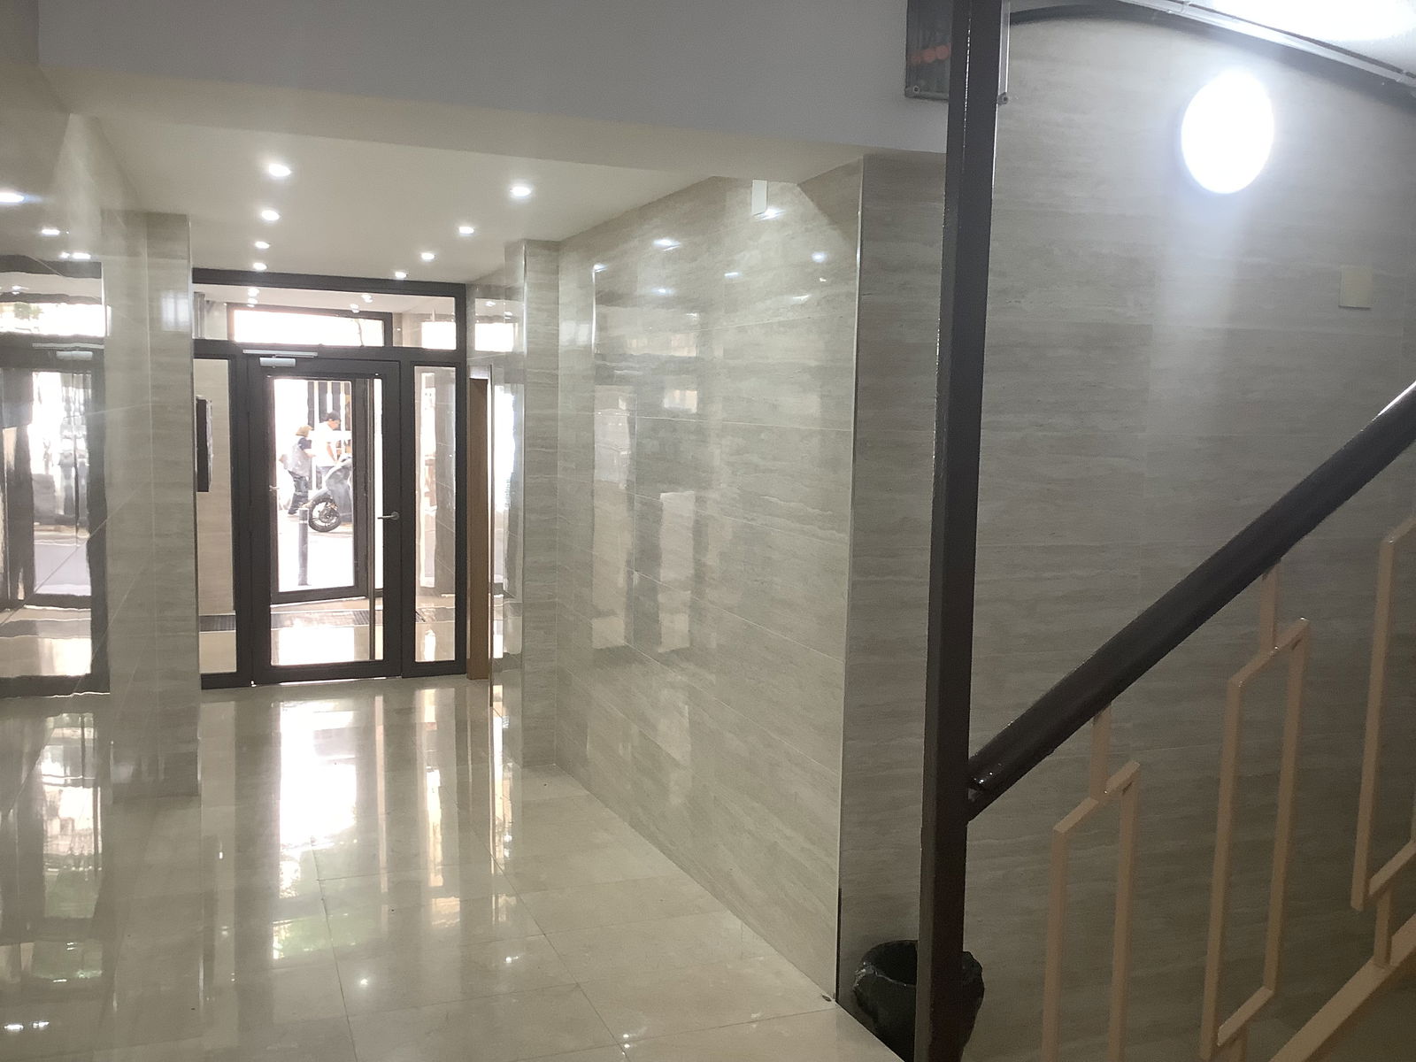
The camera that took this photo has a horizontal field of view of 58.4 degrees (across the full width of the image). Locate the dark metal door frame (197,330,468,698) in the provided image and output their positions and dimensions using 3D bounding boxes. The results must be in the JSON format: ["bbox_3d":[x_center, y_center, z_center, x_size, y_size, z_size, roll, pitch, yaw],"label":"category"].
[{"bbox_3d":[-2.446,-0.107,8.231,1.741,2.189,0.110,-1,6,-21],"label":"dark metal door frame"}]

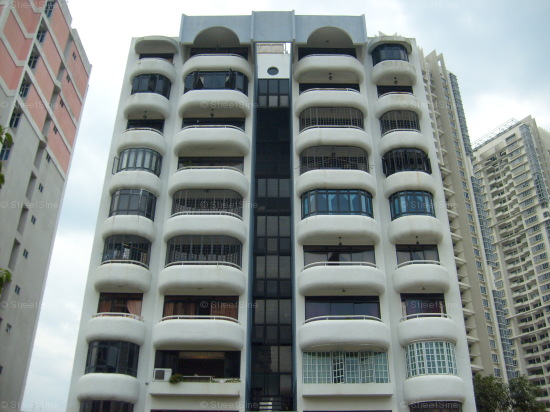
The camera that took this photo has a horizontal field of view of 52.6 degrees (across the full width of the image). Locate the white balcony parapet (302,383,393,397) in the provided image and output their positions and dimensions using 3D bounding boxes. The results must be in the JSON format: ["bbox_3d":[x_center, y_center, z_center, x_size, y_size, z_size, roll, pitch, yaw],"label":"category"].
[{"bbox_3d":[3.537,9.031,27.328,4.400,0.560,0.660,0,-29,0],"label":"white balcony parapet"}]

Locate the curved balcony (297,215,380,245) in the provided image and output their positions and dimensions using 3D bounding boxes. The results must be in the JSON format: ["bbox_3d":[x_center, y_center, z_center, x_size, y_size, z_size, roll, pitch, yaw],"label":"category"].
[{"bbox_3d":[3.541,1.337,30.532,4.547,1.241,1.047,0,-29,0],"label":"curved balcony"}]

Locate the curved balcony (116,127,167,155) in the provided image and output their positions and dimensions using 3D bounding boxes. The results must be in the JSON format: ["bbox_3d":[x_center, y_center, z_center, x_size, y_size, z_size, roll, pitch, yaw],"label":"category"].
[{"bbox_3d":[-8.475,-4.068,35.303,3.060,1.437,1.140,0,-29,0],"label":"curved balcony"}]

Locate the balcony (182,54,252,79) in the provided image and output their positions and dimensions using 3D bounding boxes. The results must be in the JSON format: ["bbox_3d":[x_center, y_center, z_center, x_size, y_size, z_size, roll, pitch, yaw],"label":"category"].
[{"bbox_3d":[-3.874,-9.226,37.130,4.567,1.440,1.140,0,-28,0],"label":"balcony"}]

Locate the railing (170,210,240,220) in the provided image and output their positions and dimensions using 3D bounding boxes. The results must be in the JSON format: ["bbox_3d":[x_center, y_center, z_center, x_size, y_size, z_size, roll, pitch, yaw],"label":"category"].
[{"bbox_3d":[-3.902,0.677,31.847,4.140,0.330,0.930,0,-28,0],"label":"railing"}]

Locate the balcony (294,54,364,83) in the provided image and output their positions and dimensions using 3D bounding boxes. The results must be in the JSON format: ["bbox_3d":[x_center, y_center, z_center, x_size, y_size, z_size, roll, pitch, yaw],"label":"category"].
[{"bbox_3d":[3.655,-9.299,37.133,4.629,1.527,1.200,0,-29,0],"label":"balcony"}]

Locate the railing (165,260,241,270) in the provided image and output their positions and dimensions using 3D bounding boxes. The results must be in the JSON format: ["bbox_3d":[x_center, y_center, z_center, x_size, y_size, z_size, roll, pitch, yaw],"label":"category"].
[{"bbox_3d":[-3.898,3.359,30.126,4.100,0.260,1.120,0,-29,0],"label":"railing"}]

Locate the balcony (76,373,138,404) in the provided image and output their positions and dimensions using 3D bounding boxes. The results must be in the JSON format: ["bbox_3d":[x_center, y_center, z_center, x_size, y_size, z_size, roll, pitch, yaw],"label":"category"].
[{"bbox_3d":[-8.489,9.252,28.100,2.980,1.185,1.035,0,-28,0],"label":"balcony"}]

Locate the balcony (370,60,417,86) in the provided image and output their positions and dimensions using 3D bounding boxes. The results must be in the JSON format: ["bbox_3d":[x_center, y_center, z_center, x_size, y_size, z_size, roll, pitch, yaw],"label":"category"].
[{"bbox_3d":[8.093,-9.123,37.994,3.142,1.262,1.280,0,-29,0],"label":"balcony"}]

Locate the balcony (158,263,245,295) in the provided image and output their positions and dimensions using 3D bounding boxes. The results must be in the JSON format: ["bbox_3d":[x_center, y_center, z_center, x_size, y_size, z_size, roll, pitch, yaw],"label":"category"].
[{"bbox_3d":[-3.919,3.897,30.107,4.567,1.440,1.140,0,-28,0],"label":"balcony"}]

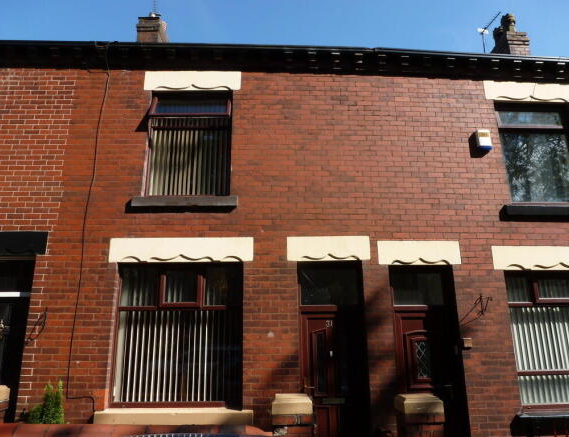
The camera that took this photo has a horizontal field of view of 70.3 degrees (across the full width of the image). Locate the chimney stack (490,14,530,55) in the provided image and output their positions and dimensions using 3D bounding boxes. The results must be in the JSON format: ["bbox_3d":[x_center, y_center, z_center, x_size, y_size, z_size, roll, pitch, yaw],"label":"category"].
[{"bbox_3d":[5.617,-4.409,10.092,0.550,1.600,0.660,0,-14,-2],"label":"chimney stack"}]

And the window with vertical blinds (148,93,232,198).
[{"bbox_3d":[-1.387,-1.092,6.028,1.200,1.620,0.140,0,-14,-2],"label":"window with vertical blinds"}]

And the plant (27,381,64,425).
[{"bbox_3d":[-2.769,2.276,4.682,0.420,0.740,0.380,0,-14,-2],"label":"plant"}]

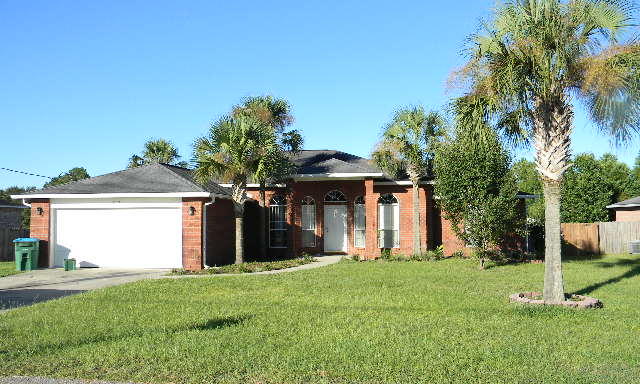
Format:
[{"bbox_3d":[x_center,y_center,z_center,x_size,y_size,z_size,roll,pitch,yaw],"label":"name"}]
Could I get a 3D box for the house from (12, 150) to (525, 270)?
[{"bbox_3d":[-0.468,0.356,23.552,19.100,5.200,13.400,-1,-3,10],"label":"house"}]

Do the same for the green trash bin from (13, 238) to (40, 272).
[{"bbox_3d":[-10.133,2.154,17.815,0.640,1.110,0.760,0,-3,-7],"label":"green trash bin"}]

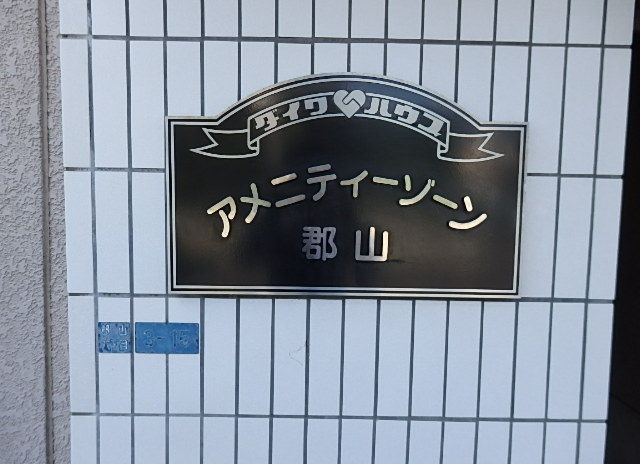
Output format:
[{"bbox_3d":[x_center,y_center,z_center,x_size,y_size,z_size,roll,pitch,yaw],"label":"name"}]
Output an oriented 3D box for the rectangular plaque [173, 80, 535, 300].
[{"bbox_3d":[0.049,-0.081,0.841,0.652,0.405,0.017,1,4,-1],"label":"rectangular plaque"}]

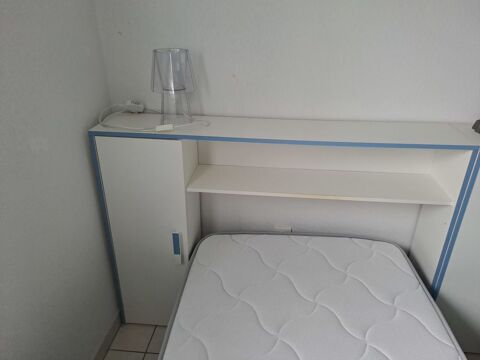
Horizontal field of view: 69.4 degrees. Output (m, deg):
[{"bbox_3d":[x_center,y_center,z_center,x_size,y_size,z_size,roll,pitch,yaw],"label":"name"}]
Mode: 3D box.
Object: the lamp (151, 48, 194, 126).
[{"bbox_3d":[-0.244,-0.342,1.292,0.160,0.270,0.160,2,24,4],"label":"lamp"}]

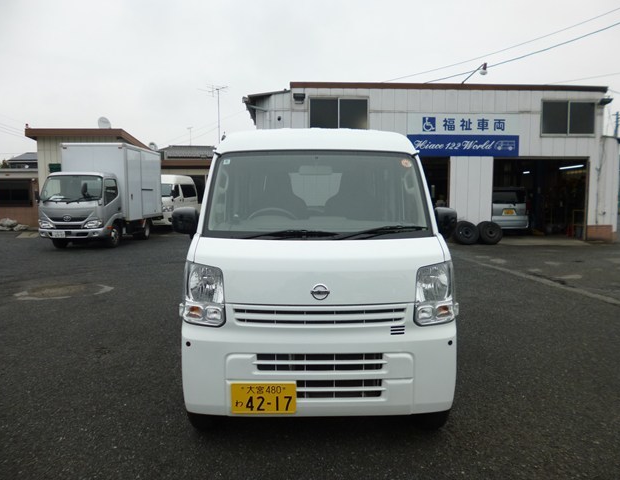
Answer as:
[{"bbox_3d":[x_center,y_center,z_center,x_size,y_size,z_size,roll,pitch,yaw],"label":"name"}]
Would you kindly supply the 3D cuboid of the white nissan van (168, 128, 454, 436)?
[{"bbox_3d":[0.045,0.114,3.860,1.580,1.890,3.400,0,6,0],"label":"white nissan van"}]

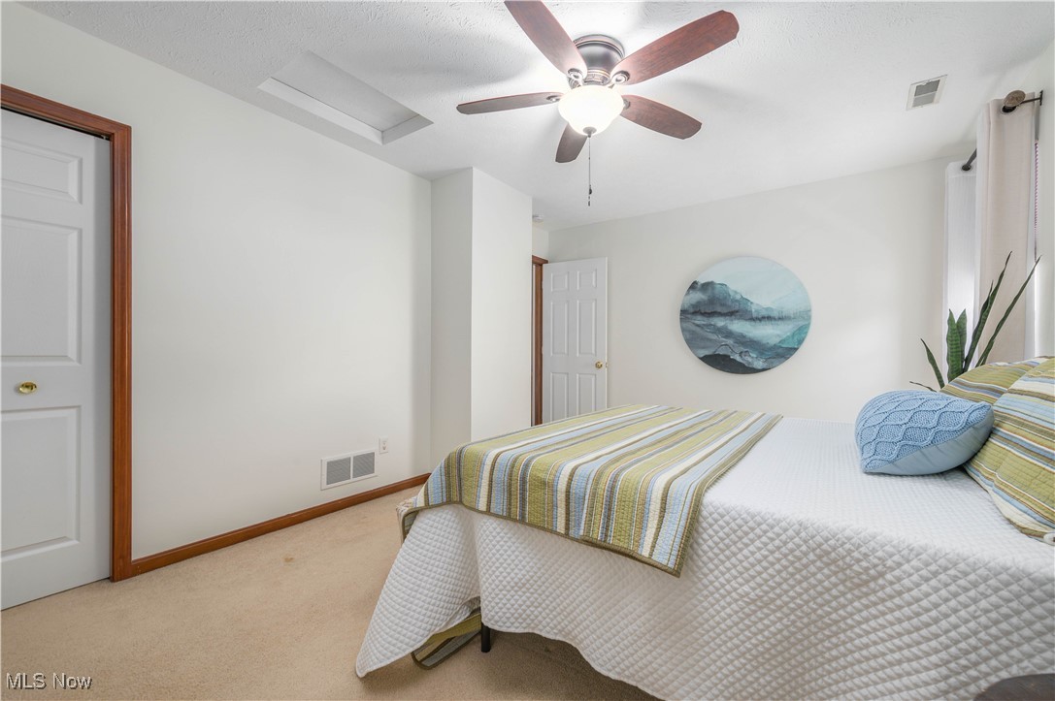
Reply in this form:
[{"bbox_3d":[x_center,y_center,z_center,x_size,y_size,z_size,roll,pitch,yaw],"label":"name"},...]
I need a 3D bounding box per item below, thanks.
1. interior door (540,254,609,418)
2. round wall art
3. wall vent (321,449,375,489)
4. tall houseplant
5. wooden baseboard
[{"bbox_3d":[0.517,0.025,4.553,0.760,2.030,0.038,1,0,29],"label":"interior door"},{"bbox_3d":[1.887,-0.306,3.627,1.030,1.030,0.035,1,0,36],"label":"round wall art"},{"bbox_3d":[-1.192,0.802,2.786,0.015,0.200,0.410,1,0,36],"label":"wall vent"},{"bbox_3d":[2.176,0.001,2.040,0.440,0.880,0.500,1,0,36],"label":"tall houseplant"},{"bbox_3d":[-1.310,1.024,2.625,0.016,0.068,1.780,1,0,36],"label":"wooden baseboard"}]

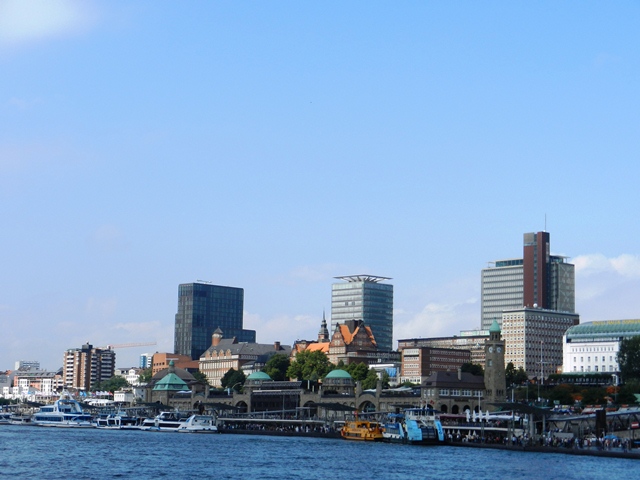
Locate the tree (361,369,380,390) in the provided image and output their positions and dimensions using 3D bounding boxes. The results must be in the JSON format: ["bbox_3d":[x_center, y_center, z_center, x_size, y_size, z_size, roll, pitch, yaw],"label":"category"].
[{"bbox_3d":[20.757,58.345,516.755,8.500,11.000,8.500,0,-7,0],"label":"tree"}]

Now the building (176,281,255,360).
[{"bbox_3d":[-77.297,67.069,916.774,20.000,68.000,64.000,-6,-9,39],"label":"building"}]

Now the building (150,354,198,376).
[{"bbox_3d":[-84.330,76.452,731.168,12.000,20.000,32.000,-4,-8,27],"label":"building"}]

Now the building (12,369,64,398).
[{"bbox_3d":[-193.521,99.951,864.279,34.000,19.000,14.000,-1,-7,11],"label":"building"}]

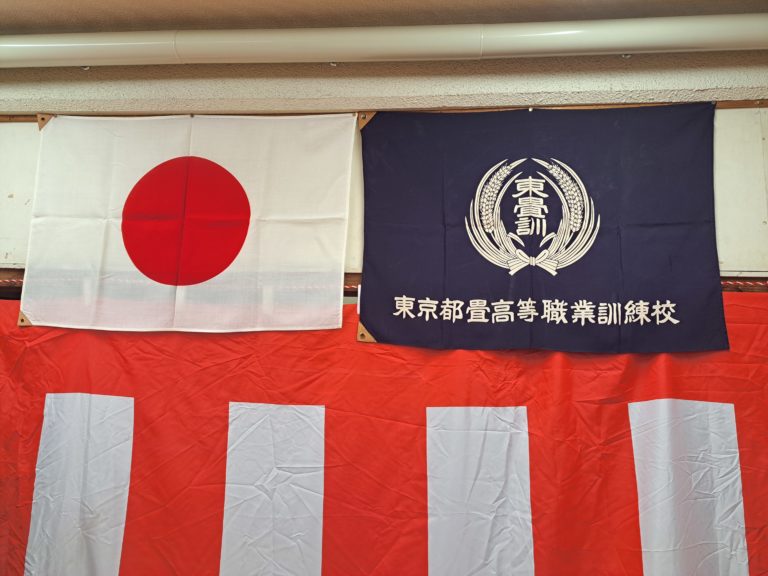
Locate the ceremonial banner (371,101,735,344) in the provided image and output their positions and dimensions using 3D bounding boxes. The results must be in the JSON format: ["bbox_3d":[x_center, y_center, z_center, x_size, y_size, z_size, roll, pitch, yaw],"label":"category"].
[{"bbox_3d":[0.465,-0.195,1.612,1.085,0.750,0.030,0,-8,4],"label":"ceremonial banner"}]

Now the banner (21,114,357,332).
[{"bbox_3d":[-0.629,-0.226,1.692,1.060,0.710,0.030,0,-8,4],"label":"banner"}]

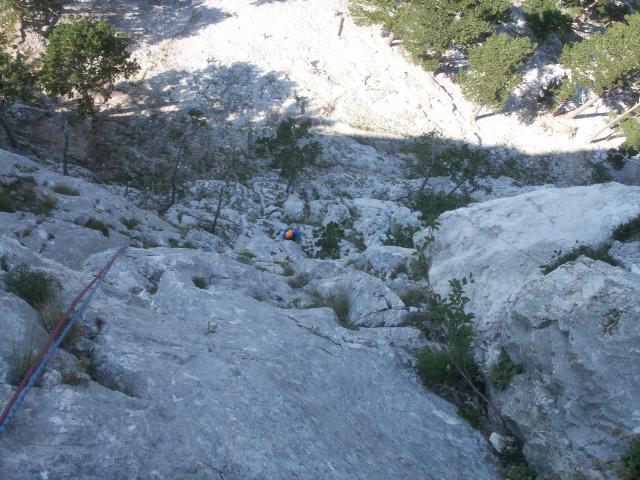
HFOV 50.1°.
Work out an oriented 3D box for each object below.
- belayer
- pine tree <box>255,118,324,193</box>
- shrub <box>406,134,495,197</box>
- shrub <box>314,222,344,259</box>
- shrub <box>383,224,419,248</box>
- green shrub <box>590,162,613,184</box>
[{"bbox_3d":[-0.890,0.015,21.000,0.660,1.600,0.550,5,56,-2],"label":"belayer"},{"bbox_3d":[-1.092,-3.026,24.500,2.300,2.800,2.200,5,56,-2],"label":"pine tree"},{"bbox_3d":[4.864,-2.777,25.500,3.200,2.400,2.300,5,56,-2],"label":"shrub"},{"bbox_3d":[0.289,0.015,20.800,0.900,1.150,0.900,5,56,-2],"label":"shrub"},{"bbox_3d":[2.448,-0.106,20.800,1.050,0.850,0.900,5,56,-2],"label":"shrub"},{"bbox_3d":[11.933,-2.819,29.000,0.950,0.950,0.900,5,56,-2],"label":"green shrub"}]

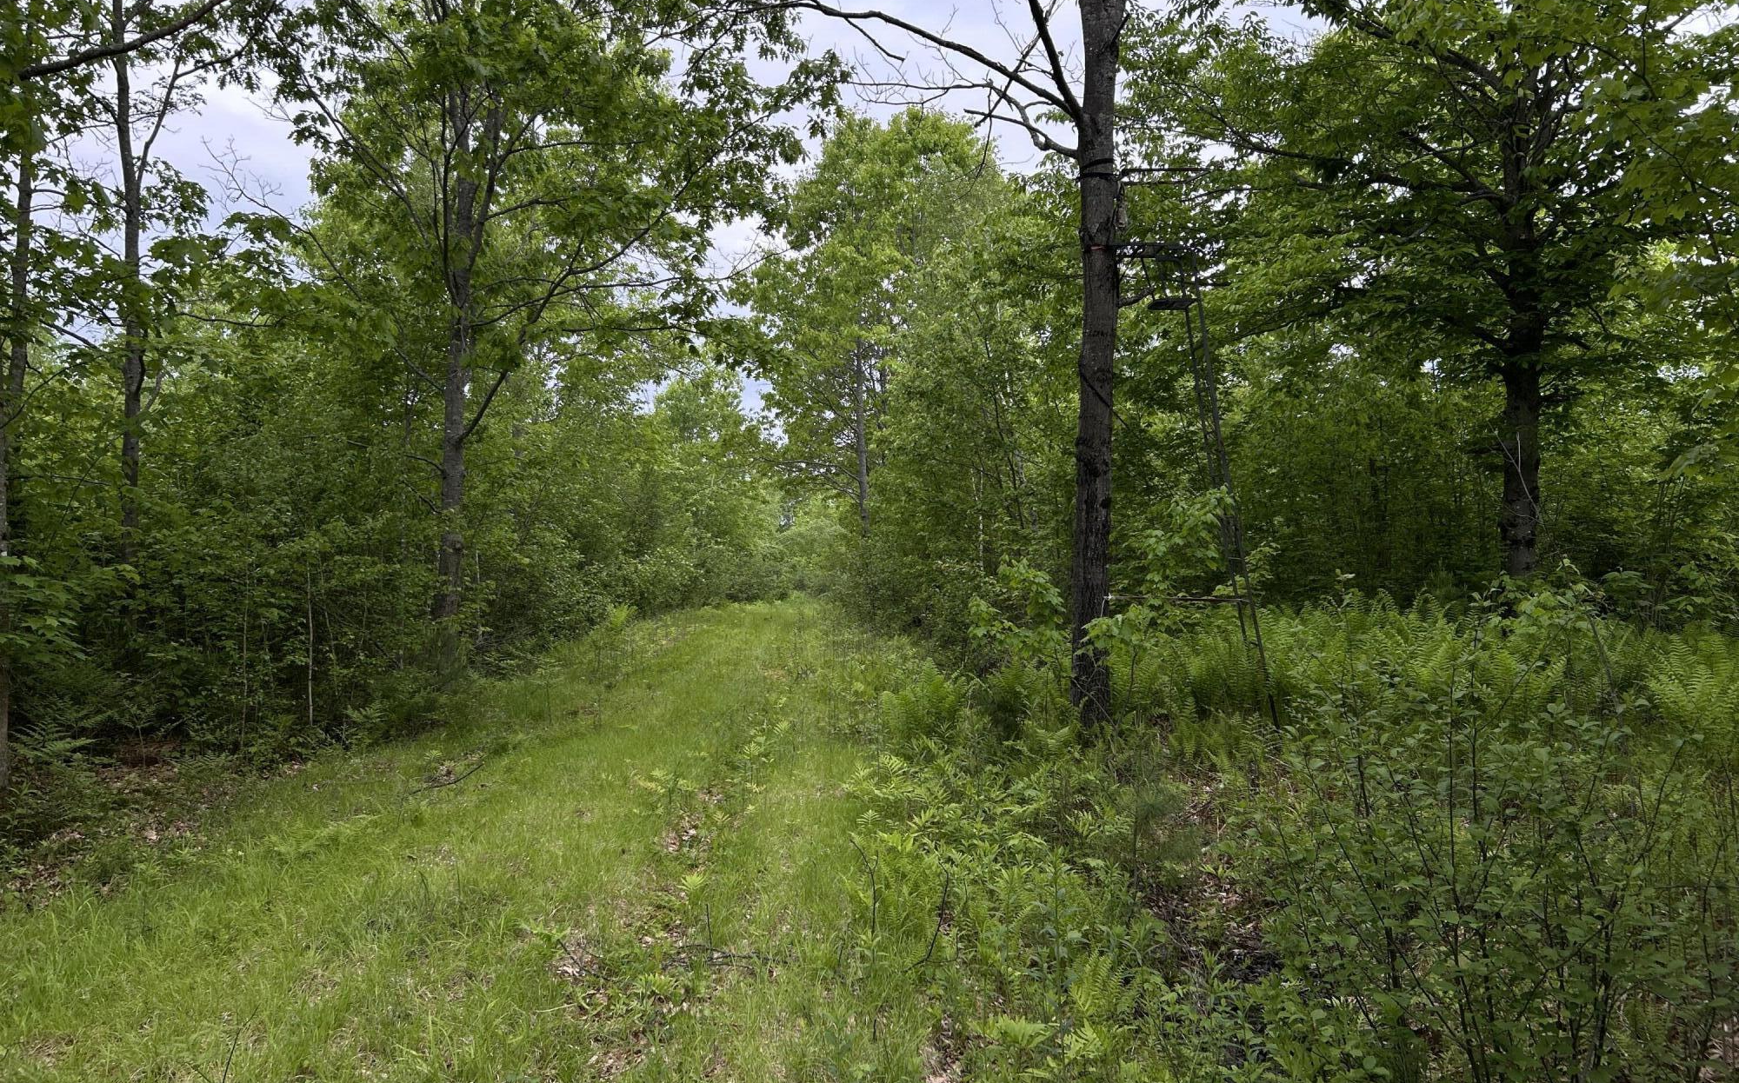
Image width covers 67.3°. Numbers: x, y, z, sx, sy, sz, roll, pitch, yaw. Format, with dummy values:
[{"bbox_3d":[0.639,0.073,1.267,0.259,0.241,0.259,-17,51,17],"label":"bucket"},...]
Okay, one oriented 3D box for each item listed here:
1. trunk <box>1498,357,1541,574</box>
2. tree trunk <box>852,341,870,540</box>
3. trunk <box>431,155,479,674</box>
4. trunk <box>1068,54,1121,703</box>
[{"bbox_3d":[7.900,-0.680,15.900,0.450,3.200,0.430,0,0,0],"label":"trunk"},{"bbox_3d":[-0.200,-2.250,32.000,0.310,5.500,0.290,-1,0,0],"label":"tree trunk"},{"bbox_3d":[-4.600,-1.410,14.500,0.340,5.750,0.320,2,0,0],"label":"trunk"},{"bbox_3d":[1.900,-1.280,11.100,0.360,5.600,0.340,1,0,0],"label":"trunk"}]

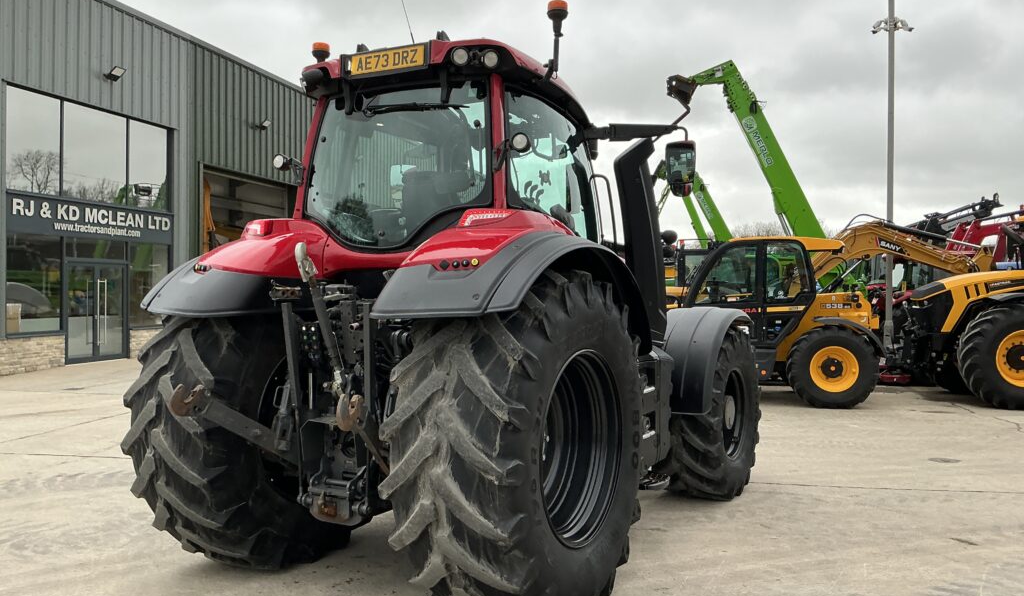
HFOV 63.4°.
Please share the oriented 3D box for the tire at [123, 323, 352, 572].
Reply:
[{"bbox_3d":[-1.580,0.768,5.666,0.700,1.915,1.970,1,1,29],"label":"tire"}]

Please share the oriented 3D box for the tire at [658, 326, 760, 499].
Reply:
[{"bbox_3d":[1.709,0.981,7.297,0.610,1.456,1.500,1,1,29],"label":"tire"}]

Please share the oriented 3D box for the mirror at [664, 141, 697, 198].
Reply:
[{"bbox_3d":[1.130,-0.860,5.544,0.210,0.390,0.100,1,1,41],"label":"mirror"}]

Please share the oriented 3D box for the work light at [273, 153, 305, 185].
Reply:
[{"bbox_3d":[-1.501,-0.852,5.584,0.205,0.205,0.135,1,1,29],"label":"work light"}]

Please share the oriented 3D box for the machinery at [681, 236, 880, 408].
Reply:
[{"bbox_3d":[3.255,0.348,13.346,4.700,2.520,2.300,0,1,6],"label":"machinery"}]

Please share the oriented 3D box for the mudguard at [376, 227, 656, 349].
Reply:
[{"bbox_3d":[0.091,-0.012,4.783,0.760,0.740,2.030,1,1,29],"label":"mudguard"}]

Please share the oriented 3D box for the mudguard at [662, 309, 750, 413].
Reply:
[{"bbox_3d":[1.630,0.491,7.172,0.640,0.820,1.450,1,1,29],"label":"mudguard"}]

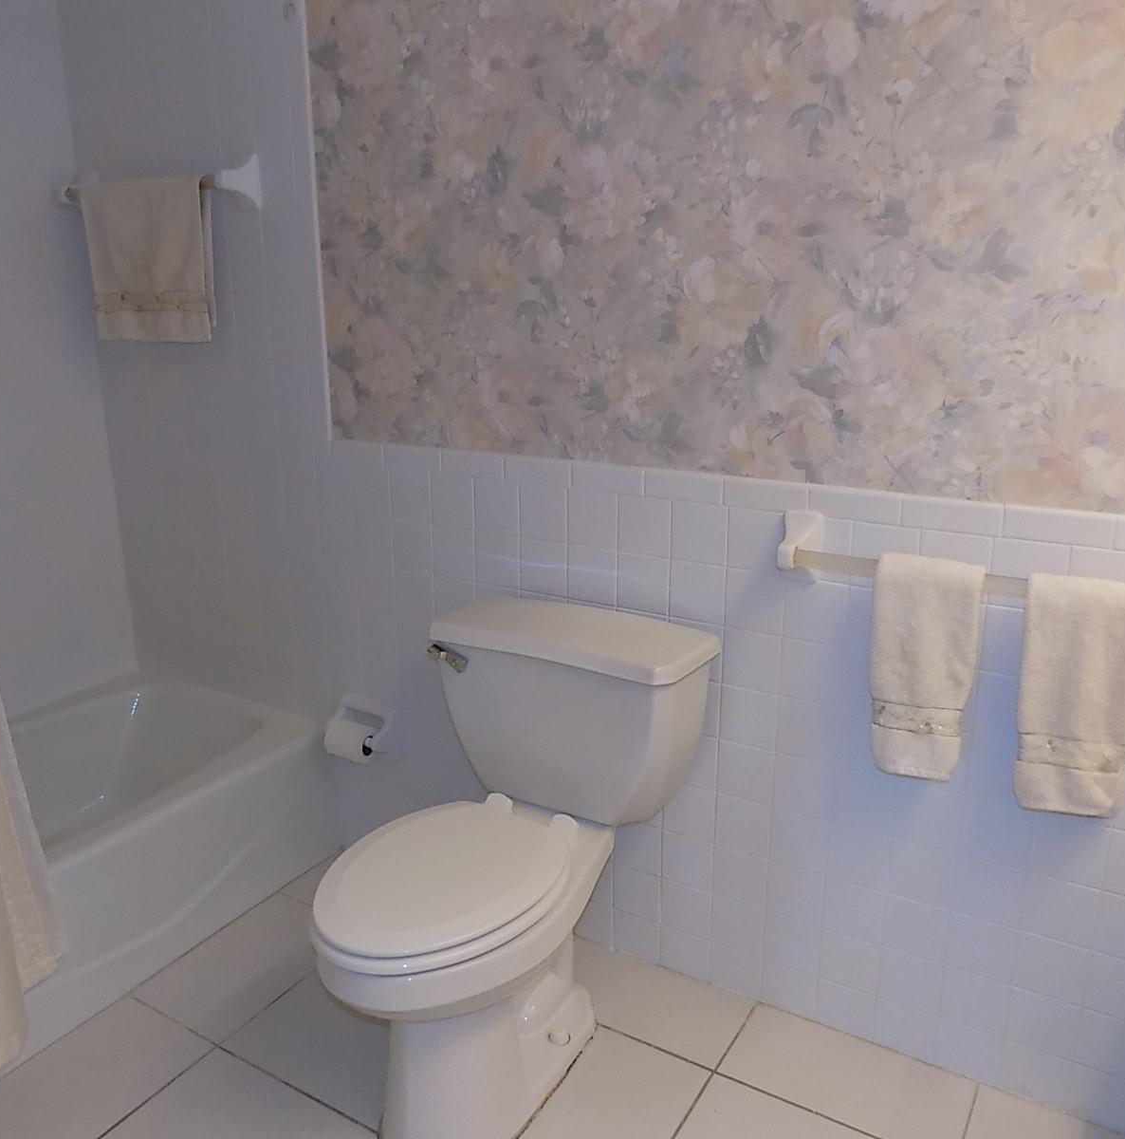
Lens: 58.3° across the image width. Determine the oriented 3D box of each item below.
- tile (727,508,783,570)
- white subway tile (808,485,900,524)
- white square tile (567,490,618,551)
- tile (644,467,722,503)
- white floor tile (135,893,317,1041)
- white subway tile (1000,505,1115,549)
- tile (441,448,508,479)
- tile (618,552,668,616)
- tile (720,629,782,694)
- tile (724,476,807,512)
[{"bbox_3d":[0.335,-0.053,1.755,0.108,0.108,0.009,9,18,30],"label":"tile"},{"bbox_3d":[0.482,-0.106,1.662,0.151,0.049,0.010,9,17,29],"label":"white subway tile"},{"bbox_3d":[0.059,-0.093,1.927,0.108,0.108,0.010,9,18,29],"label":"white square tile"},{"bbox_3d":[0.217,-0.148,1.813,0.151,0.049,0.010,9,17,29],"label":"tile"},{"bbox_3d":[-0.648,0.819,2.106,0.268,0.009,0.408,9,17,29],"label":"white floor tile"},{"bbox_3d":[0.743,-0.065,1.517,0.151,0.051,0.010,9,18,29],"label":"white subway tile"},{"bbox_3d":[-0.178,-0.214,2.028,0.152,0.052,0.010,9,18,30],"label":"tile"},{"bbox_3d":[0.153,0.027,1.903,0.108,0.108,0.010,9,18,29],"label":"tile"},{"bbox_3d":[0.340,0.165,1.812,0.108,0.108,0.009,9,18,30],"label":"tile"},{"bbox_3d":[0.350,-0.128,1.737,0.151,0.049,0.010,9,17,29],"label":"tile"}]

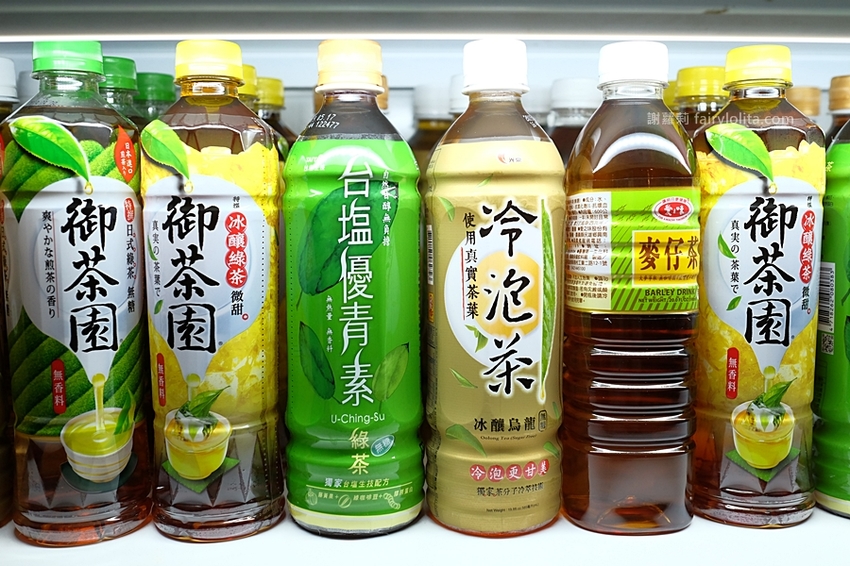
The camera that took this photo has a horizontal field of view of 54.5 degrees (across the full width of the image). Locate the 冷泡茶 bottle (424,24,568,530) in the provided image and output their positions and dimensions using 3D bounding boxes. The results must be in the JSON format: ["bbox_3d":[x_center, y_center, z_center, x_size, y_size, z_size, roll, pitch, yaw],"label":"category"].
[{"bbox_3d":[0.034,0.001,0.402,0.067,0.230,0.067,-1,5,-5],"label":"冷泡茶 bottle"}]

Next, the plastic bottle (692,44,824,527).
[{"bbox_3d":[0.163,0.001,0.411,0.063,0.228,0.063,1,5,13],"label":"plastic bottle"}]

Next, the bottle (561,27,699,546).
[{"bbox_3d":[0.100,0.002,0.403,0.064,0.229,0.064,0,5,0],"label":"bottle"}]

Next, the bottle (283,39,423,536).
[{"bbox_3d":[-0.035,0.002,0.402,0.067,0.230,0.067,-1,5,-5],"label":"bottle"}]

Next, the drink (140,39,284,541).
[{"bbox_3d":[-0.101,0.003,0.396,0.064,0.229,0.064,0,5,1],"label":"drink"}]

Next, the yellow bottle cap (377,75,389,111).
[{"bbox_3d":[-0.036,-0.111,0.482,0.030,0.021,0.030,0,5,0],"label":"yellow bottle cap"}]

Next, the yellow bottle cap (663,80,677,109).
[{"bbox_3d":[0.155,-0.120,0.525,0.031,0.018,0.031,0,5,0],"label":"yellow bottle cap"}]

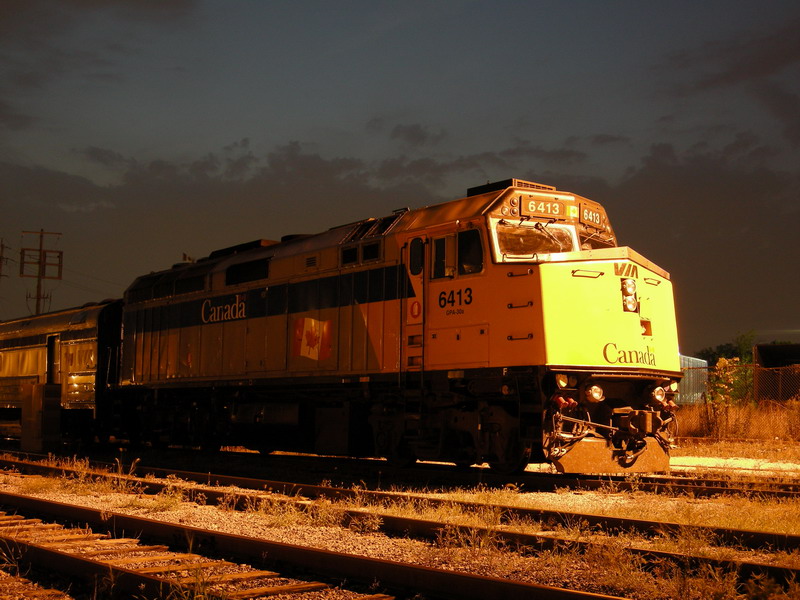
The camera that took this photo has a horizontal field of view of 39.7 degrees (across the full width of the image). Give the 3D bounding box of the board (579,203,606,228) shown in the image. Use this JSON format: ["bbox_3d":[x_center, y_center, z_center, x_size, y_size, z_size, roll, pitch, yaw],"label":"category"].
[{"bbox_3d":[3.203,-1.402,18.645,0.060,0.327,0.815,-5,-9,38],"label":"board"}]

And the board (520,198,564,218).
[{"bbox_3d":[2.308,-1.482,17.964,0.815,0.327,0.060,3,-7,-23],"label":"board"}]

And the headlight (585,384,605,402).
[{"bbox_3d":[2.896,1.386,16.601,0.240,0.240,0.160,5,-8,-37],"label":"headlight"}]

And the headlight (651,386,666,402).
[{"bbox_3d":[4.029,1.488,17.464,0.240,0.240,0.160,5,-8,-37],"label":"headlight"}]

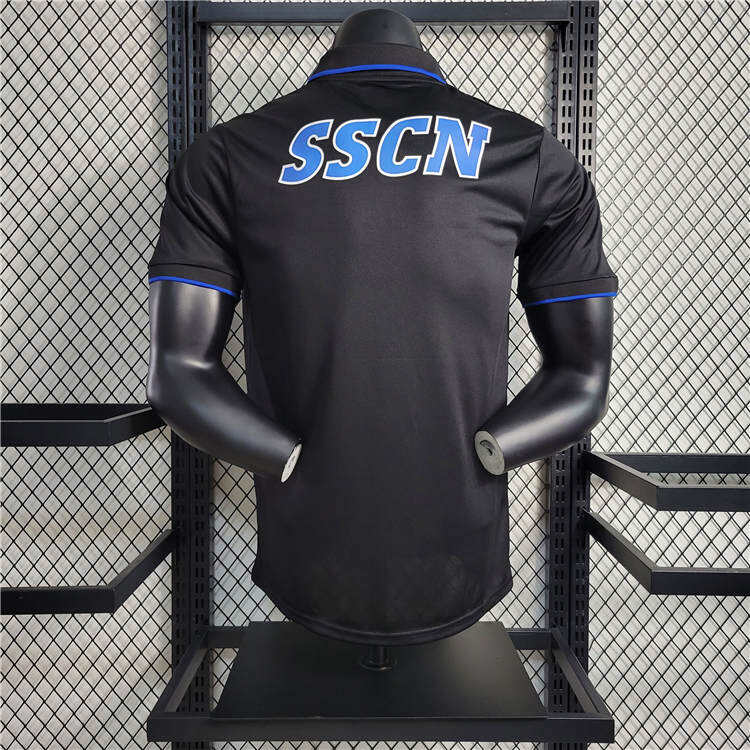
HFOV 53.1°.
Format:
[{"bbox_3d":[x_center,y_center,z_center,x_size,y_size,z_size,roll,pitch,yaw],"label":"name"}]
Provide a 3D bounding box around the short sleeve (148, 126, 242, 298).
[{"bbox_3d":[-0.238,-0.216,1.000,0.125,0.225,0.150,0,3,0],"label":"short sleeve"}]

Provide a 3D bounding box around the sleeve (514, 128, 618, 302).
[{"bbox_3d":[0.251,-0.207,0.990,0.135,0.230,0.150,0,3,0],"label":"sleeve"}]

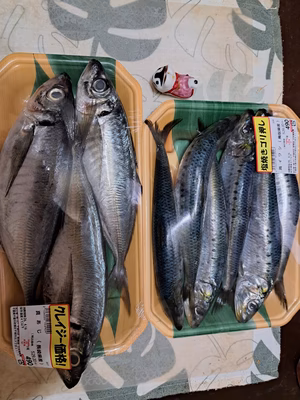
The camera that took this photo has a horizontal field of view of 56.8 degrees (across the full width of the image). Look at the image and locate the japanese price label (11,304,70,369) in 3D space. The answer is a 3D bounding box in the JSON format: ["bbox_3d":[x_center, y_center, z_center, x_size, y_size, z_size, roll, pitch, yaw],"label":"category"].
[{"bbox_3d":[-0.104,0.131,0.266,0.059,0.004,0.060,1,93,4],"label":"japanese price label"}]

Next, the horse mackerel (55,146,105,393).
[{"bbox_3d":[-0.070,0.057,0.269,0.053,0.038,0.255,2,91,-9],"label":"horse mackerel"}]

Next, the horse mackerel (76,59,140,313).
[{"bbox_3d":[-0.038,-0.011,0.281,0.057,0.038,0.260,-6,94,-9],"label":"horse mackerel"}]

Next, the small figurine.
[{"bbox_3d":[0.027,-0.127,0.296,0.043,0.028,0.026,13,90,-9],"label":"small figurine"}]

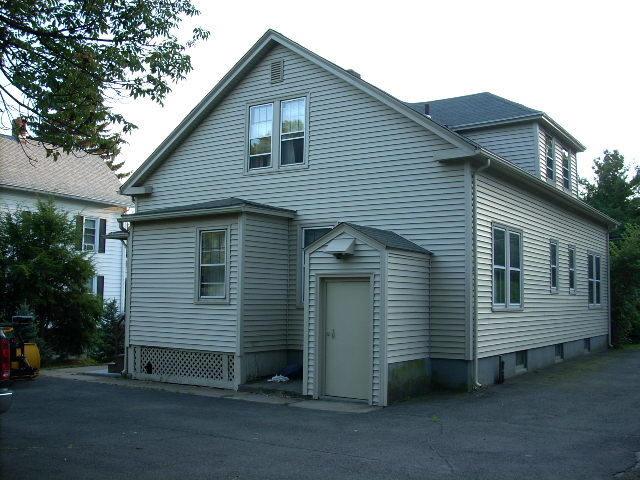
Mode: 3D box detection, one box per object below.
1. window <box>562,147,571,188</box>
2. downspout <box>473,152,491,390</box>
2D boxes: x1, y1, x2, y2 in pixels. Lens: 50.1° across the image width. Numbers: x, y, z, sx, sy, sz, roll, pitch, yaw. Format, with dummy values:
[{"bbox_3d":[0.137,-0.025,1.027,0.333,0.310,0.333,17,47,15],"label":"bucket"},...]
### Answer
[{"bbox_3d":[6.514,-1.868,18.089,0.093,1.084,0.796,-2,-6,33],"label":"window"},{"bbox_3d":[2.842,0.548,12.012,0.292,4.011,0.089,-2,-6,33],"label":"downspout"}]

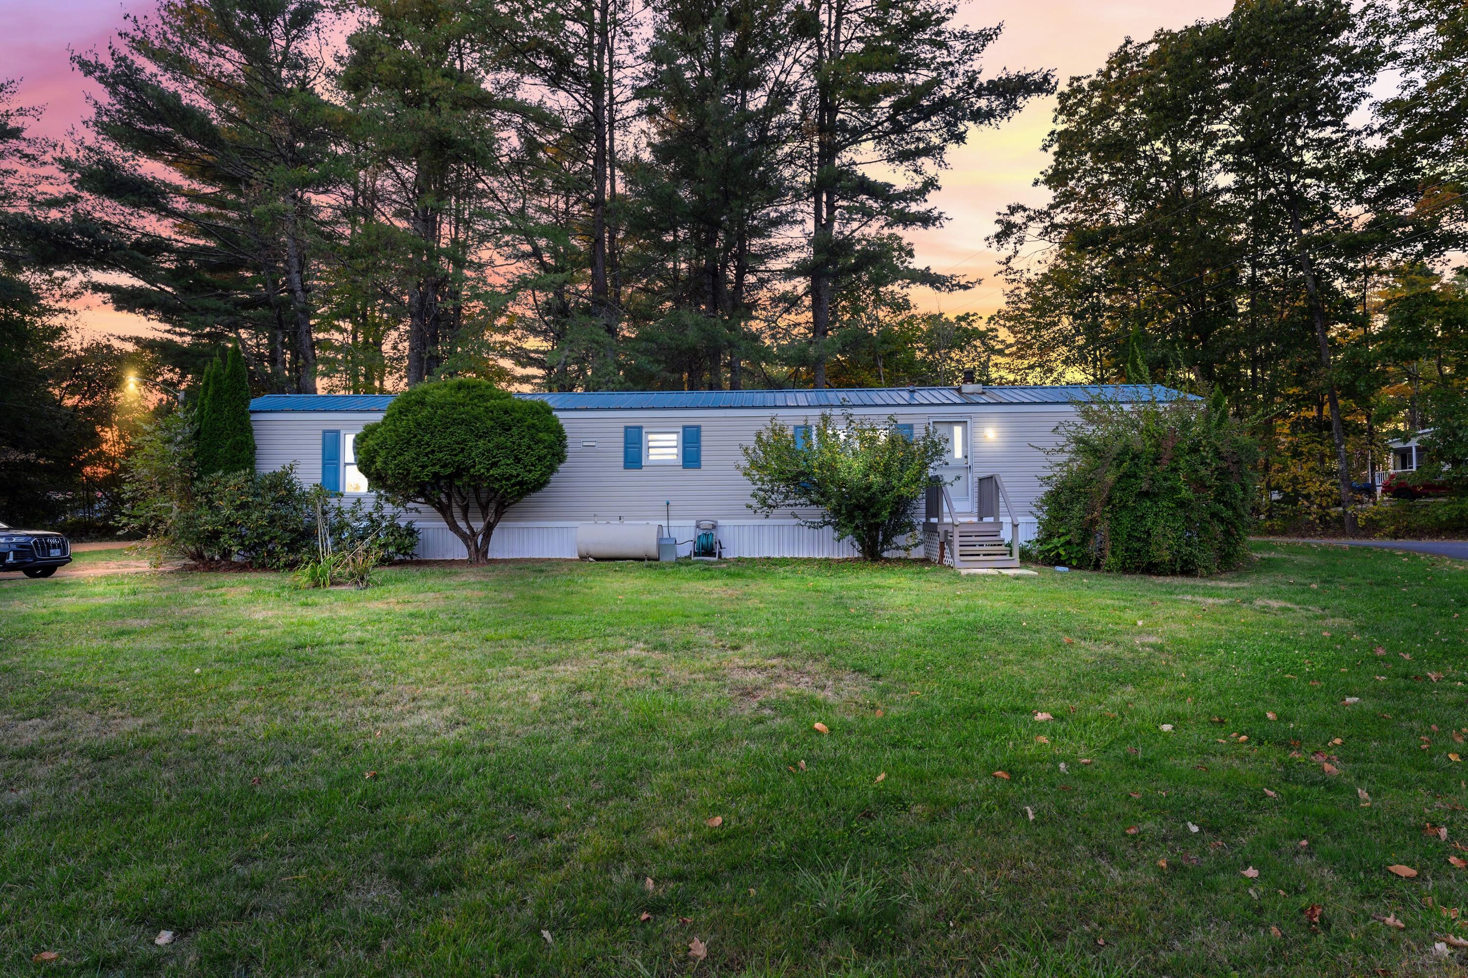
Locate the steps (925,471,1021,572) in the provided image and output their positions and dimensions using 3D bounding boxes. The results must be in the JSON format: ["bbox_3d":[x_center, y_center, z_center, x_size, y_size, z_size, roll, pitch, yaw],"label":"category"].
[{"bbox_3d":[4.500,0.570,14.850,1.270,1.720,2.000,0,-1,2],"label":"steps"}]

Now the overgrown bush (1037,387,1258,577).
[{"bbox_3d":[7.400,-0.190,14.000,4.050,3.250,3.400,0,-1,2],"label":"overgrown bush"}]

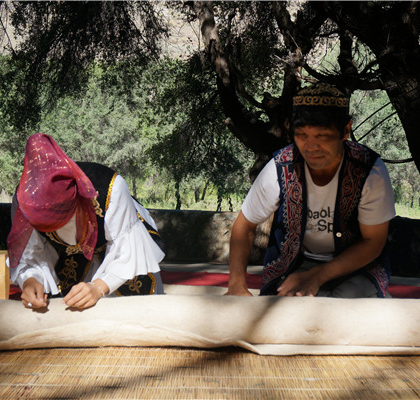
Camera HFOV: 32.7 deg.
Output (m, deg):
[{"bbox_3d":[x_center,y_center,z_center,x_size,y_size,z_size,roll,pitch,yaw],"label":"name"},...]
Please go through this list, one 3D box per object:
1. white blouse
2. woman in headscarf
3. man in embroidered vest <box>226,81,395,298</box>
[{"bbox_3d":[-0.395,0.110,2.320,0.480,0.400,0.400,1,2,14],"label":"white blouse"},{"bbox_3d":[-0.415,0.125,2.450,0.500,0.660,0.720,1,2,16],"label":"woman in headscarf"},{"bbox_3d":[0.345,0.020,2.500,0.580,0.840,0.680,0,2,9],"label":"man in embroidered vest"}]

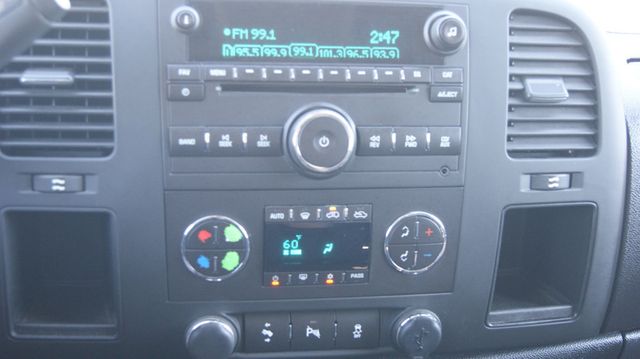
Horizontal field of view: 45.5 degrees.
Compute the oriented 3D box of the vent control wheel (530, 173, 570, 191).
[{"bbox_3d":[0.161,0.002,0.532,0.030,0.012,0.010,-3,13,-16],"label":"vent control wheel"}]

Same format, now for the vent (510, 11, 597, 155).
[{"bbox_3d":[0.156,-0.066,0.525,0.063,0.098,0.025,-3,13,-16],"label":"vent"}]

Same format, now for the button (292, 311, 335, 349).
[{"bbox_3d":[-0.005,0.104,0.530,0.030,0.028,0.011,0,15,-7],"label":"button"}]

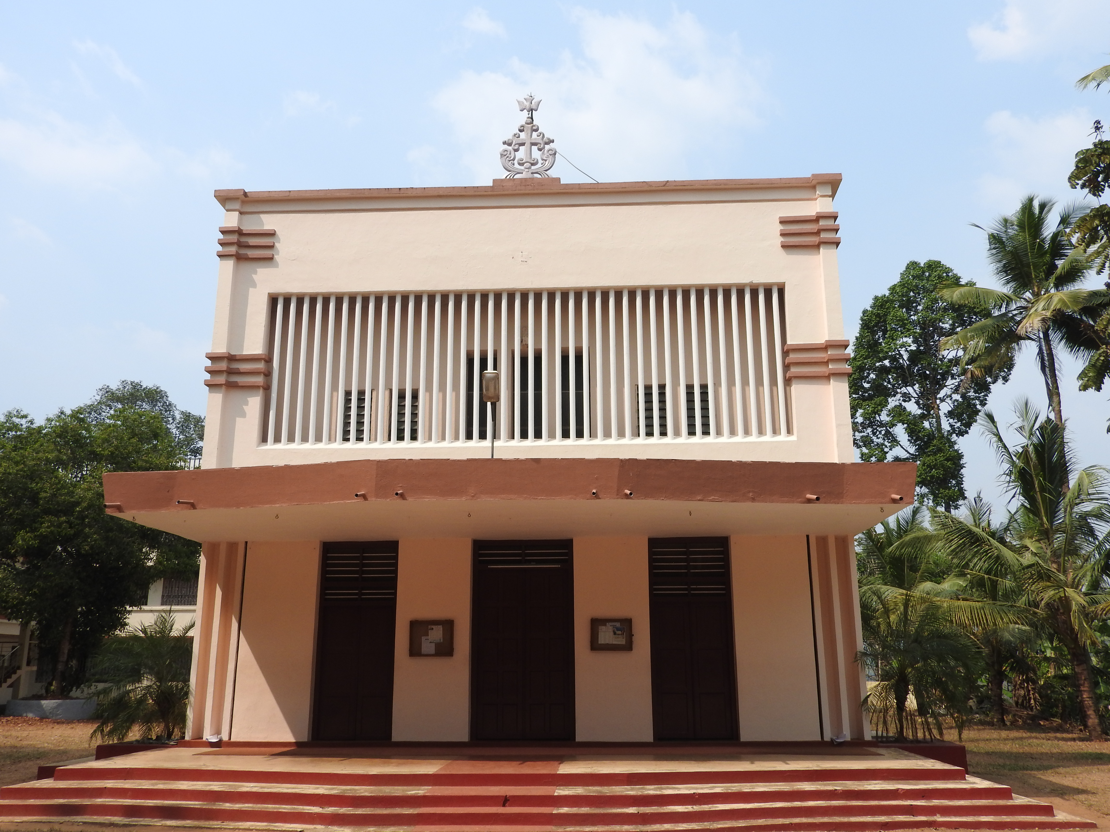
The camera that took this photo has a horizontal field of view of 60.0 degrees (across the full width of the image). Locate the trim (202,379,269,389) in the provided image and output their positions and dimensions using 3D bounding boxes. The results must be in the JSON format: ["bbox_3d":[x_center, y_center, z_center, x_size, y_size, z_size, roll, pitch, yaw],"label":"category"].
[{"bbox_3d":[-5.261,-0.526,15.884,0.930,0.075,0.320,-1,-15,2],"label":"trim"}]

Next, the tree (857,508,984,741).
[{"bbox_3d":[5.626,3.195,15.051,2.000,3.540,2.000,-1,-15,2],"label":"tree"}]

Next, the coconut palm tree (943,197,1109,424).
[{"bbox_3d":[14.589,0.747,28.127,6.200,16.000,6.000,-1,-15,2],"label":"coconut palm tree"}]

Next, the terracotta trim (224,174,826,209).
[{"bbox_3d":[-0.506,-3.896,16.620,10.690,0.220,0.520,-1,-15,2],"label":"terracotta trim"}]

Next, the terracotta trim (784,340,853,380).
[{"bbox_3d":[4.532,-0.961,16.592,1.050,0.590,0.380,-1,-15,2],"label":"terracotta trim"}]

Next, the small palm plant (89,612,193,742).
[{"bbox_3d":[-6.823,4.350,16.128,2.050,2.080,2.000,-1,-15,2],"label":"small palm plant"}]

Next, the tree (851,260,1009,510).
[{"bbox_3d":[16.833,2.514,42.101,7.600,20.150,7.400,-1,-15,2],"label":"tree"}]

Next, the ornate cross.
[{"bbox_3d":[-0.493,-5.146,17.993,1.062,1.920,0.240,-1,-15,2],"label":"ornate cross"}]

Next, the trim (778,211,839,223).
[{"bbox_3d":[4.536,-3.535,17.264,1.020,0.090,0.350,-1,-15,2],"label":"trim"}]

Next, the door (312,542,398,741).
[{"bbox_3d":[-3.068,3.471,14.948,1.270,3.000,0.120,-1,-15,2],"label":"door"}]

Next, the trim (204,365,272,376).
[{"bbox_3d":[-5.267,-0.753,15.944,0.940,0.075,0.320,-1,-15,2],"label":"trim"}]

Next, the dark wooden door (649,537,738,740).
[{"bbox_3d":[2.257,3.624,15.737,1.358,3.193,0.140,-1,-15,2],"label":"dark wooden door"}]

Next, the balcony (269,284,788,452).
[{"bbox_3d":[-0.517,-0.893,16.941,9.000,2.820,0.140,-1,-15,2],"label":"balcony"}]

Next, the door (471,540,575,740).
[{"bbox_3d":[-0.536,3.666,15.848,1.724,3.193,0.140,-1,-15,2],"label":"door"}]

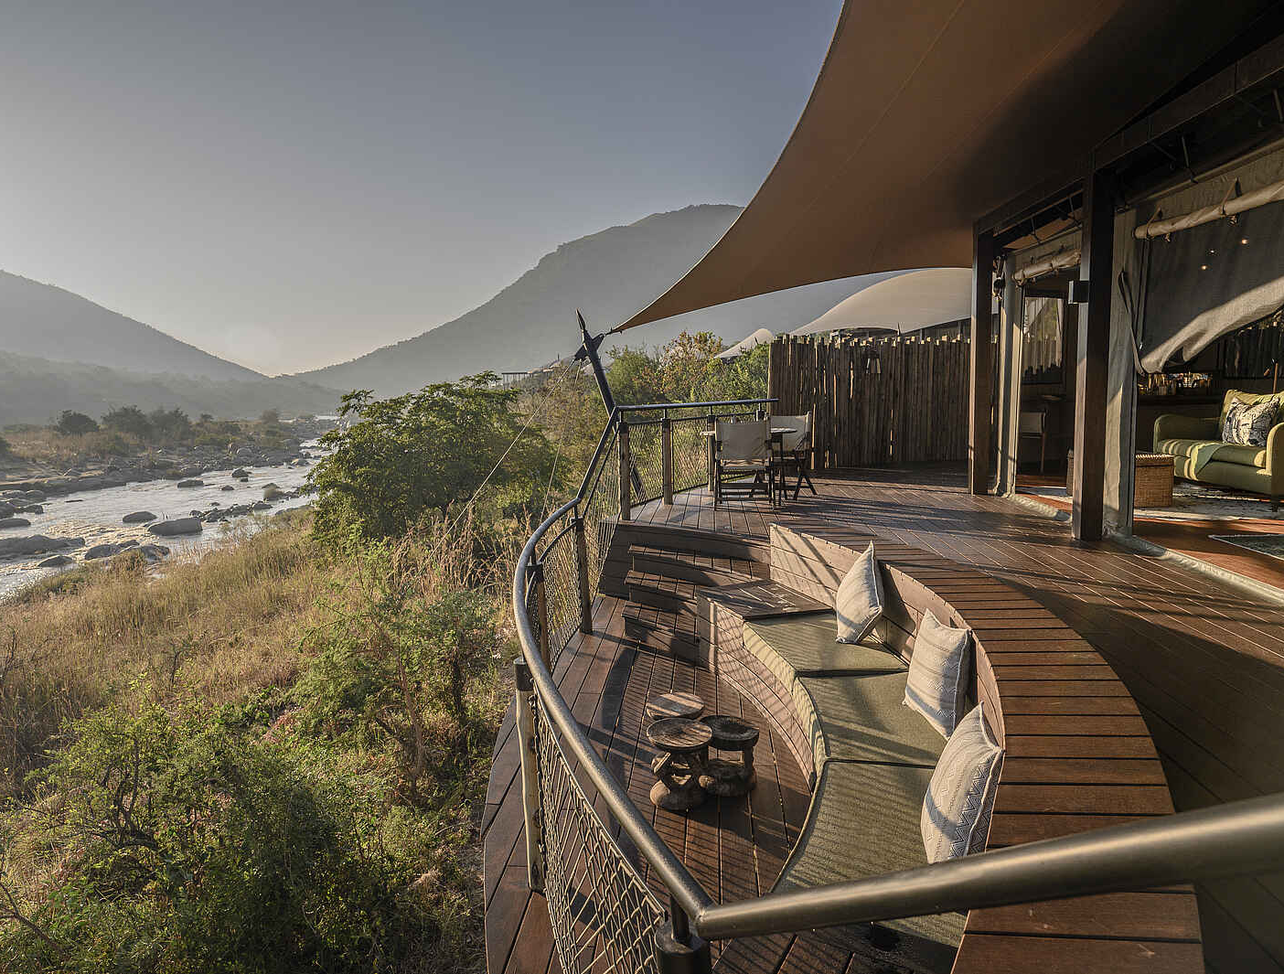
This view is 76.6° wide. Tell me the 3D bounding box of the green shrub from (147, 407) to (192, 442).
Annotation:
[{"bbox_3d":[-49.342,-6.457,85.000,4.100,3.700,3.900,-5,8,-30],"label":"green shrub"}]

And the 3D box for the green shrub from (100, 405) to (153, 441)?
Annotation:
[{"bbox_3d":[-53.947,-6.696,85.000,4.700,3.600,4.400,-5,8,-32],"label":"green shrub"}]

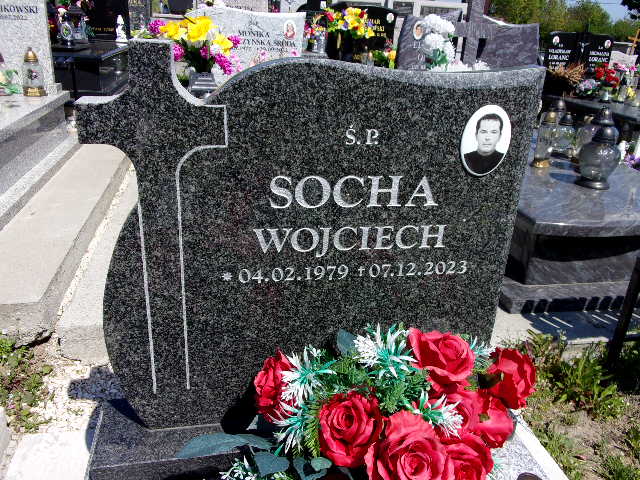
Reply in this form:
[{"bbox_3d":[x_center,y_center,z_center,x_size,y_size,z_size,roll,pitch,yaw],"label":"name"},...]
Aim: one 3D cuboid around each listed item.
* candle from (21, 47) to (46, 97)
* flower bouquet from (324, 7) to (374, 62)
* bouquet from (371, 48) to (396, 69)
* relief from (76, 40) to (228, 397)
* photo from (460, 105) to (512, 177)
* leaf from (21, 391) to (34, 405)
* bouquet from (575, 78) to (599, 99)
[{"bbox_3d":[-1.819,-1.071,3.292,0.115,0.303,0.115,-2,23,-12],"label":"candle"},{"bbox_3d":[0.284,-1.970,4.987,0.430,0.500,0.330,-2,23,-12],"label":"flower bouquet"},{"bbox_3d":[0.630,-1.792,5.140,0.230,0.200,0.200,-2,23,-12],"label":"bouquet"},{"bbox_3d":[-0.281,-0.014,0.935,0.230,0.651,0.075,-2,23,-12],"label":"relief"},{"bbox_3d":[0.306,-0.180,0.946,0.097,0.130,0.010,-2,23,-12],"label":"photo"},{"bbox_3d":[-0.858,0.462,1.518,0.045,0.015,0.052,-2,23,-12],"label":"leaf"},{"bbox_3d":[3.108,-1.763,6.026,0.260,0.200,0.240,-2,23,-12],"label":"bouquet"}]

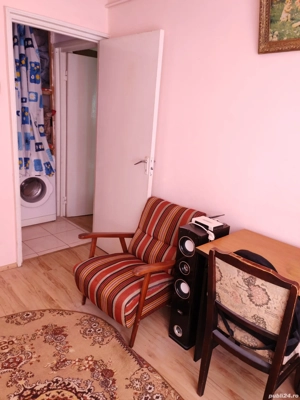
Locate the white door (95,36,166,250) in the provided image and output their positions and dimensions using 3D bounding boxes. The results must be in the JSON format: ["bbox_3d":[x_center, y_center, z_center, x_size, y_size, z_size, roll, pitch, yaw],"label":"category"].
[{"bbox_3d":[-0.255,-0.395,2.894,0.041,2.040,0.778,-11,22,-44],"label":"white door"}]

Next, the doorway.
[{"bbox_3d":[-0.827,-0.471,2.910,0.122,2.088,0.934,19,21,41],"label":"doorway"}]

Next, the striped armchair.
[{"bbox_3d":[-0.061,0.452,2.279,0.780,0.775,0.627,-11,22,-43],"label":"striped armchair"}]

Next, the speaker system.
[{"bbox_3d":[0.316,0.544,2.040,0.294,0.785,0.167,-10,22,-42],"label":"speaker system"}]

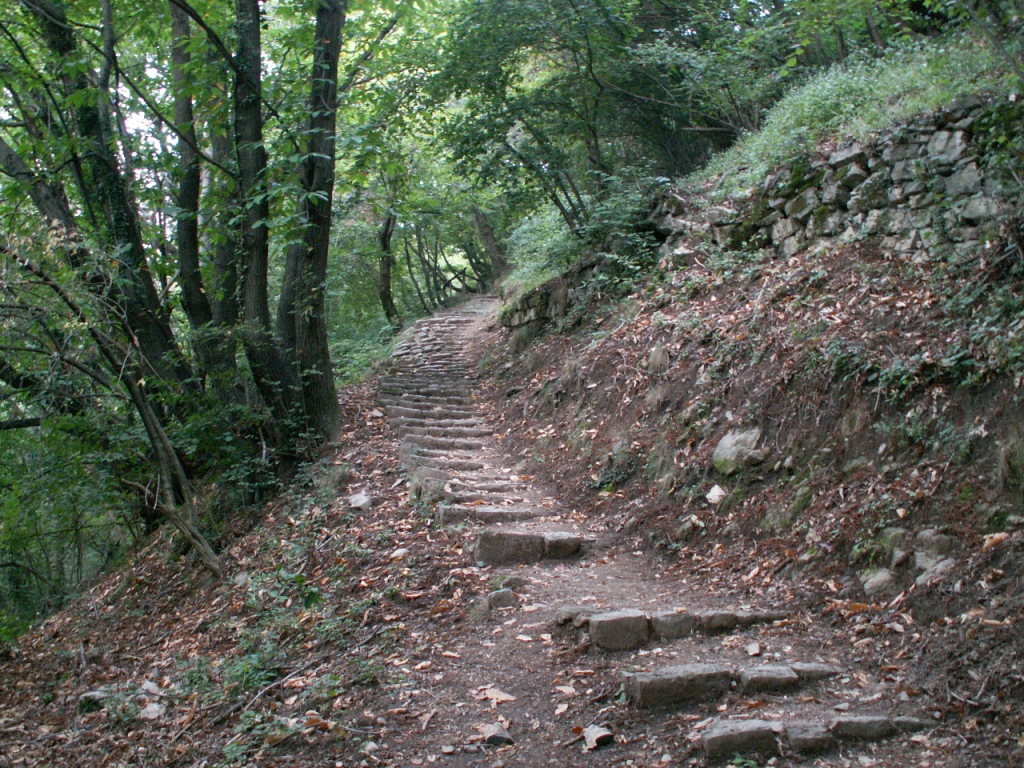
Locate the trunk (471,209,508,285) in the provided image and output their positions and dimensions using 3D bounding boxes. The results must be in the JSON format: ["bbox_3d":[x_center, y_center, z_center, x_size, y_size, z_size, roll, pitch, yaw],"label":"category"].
[{"bbox_3d":[-0.519,-3.344,25.000,0.400,1.850,0.400,-19,-1,0],"label":"trunk"}]

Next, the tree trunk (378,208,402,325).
[{"bbox_3d":[-2.054,-1.935,17.500,0.370,2.000,0.330,0,-1,0],"label":"tree trunk"}]

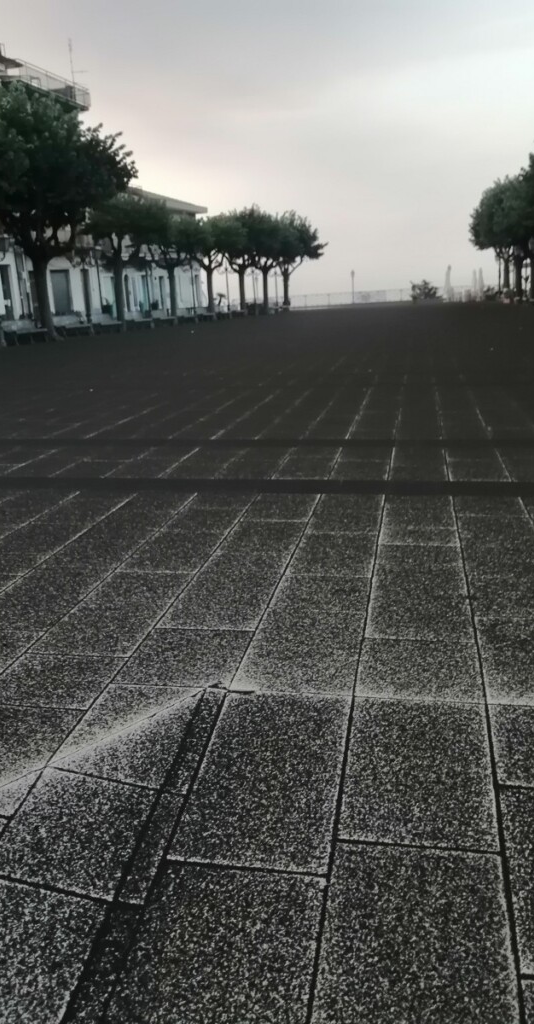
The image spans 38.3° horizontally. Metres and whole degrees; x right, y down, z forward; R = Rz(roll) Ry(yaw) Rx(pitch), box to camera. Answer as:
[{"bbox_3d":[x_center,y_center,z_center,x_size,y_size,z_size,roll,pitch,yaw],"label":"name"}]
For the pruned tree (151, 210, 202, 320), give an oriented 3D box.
[{"bbox_3d":[-5.643,-15.265,48.255,3.907,6.579,3.907,0,16,11],"label":"pruned tree"}]

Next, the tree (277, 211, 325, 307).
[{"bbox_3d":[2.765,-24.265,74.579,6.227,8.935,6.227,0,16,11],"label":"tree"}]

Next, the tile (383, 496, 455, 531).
[{"bbox_3d":[0.879,0.018,4.476,0.401,0.050,0.681,0,16,11],"label":"tile"}]

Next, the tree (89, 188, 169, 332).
[{"bbox_3d":[-7.452,-13.342,41.090,4.612,6.901,4.612,0,16,11],"label":"tree"}]

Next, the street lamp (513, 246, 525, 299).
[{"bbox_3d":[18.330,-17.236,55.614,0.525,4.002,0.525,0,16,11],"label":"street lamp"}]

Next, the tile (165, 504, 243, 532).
[{"bbox_3d":[-0.364,0.066,4.528,0.398,0.050,0.480,0,16,11],"label":"tile"}]

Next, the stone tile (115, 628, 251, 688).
[{"bbox_3d":[-0.292,0.547,2.829,0.413,0.040,0.455,0,16,11],"label":"stone tile"}]

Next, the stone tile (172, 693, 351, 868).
[{"bbox_3d":[0.014,0.740,2.160,0.395,0.050,0.686,0,22,11],"label":"stone tile"}]

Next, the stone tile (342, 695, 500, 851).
[{"bbox_3d":[0.427,0.728,2.168,0.407,0.040,0.590,0,22,11],"label":"stone tile"}]

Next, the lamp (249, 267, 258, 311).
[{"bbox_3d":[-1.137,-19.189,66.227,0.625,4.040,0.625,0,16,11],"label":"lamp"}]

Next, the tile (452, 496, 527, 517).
[{"bbox_3d":[1.296,-0.013,4.510,0.389,0.050,0.425,0,16,11],"label":"tile"}]

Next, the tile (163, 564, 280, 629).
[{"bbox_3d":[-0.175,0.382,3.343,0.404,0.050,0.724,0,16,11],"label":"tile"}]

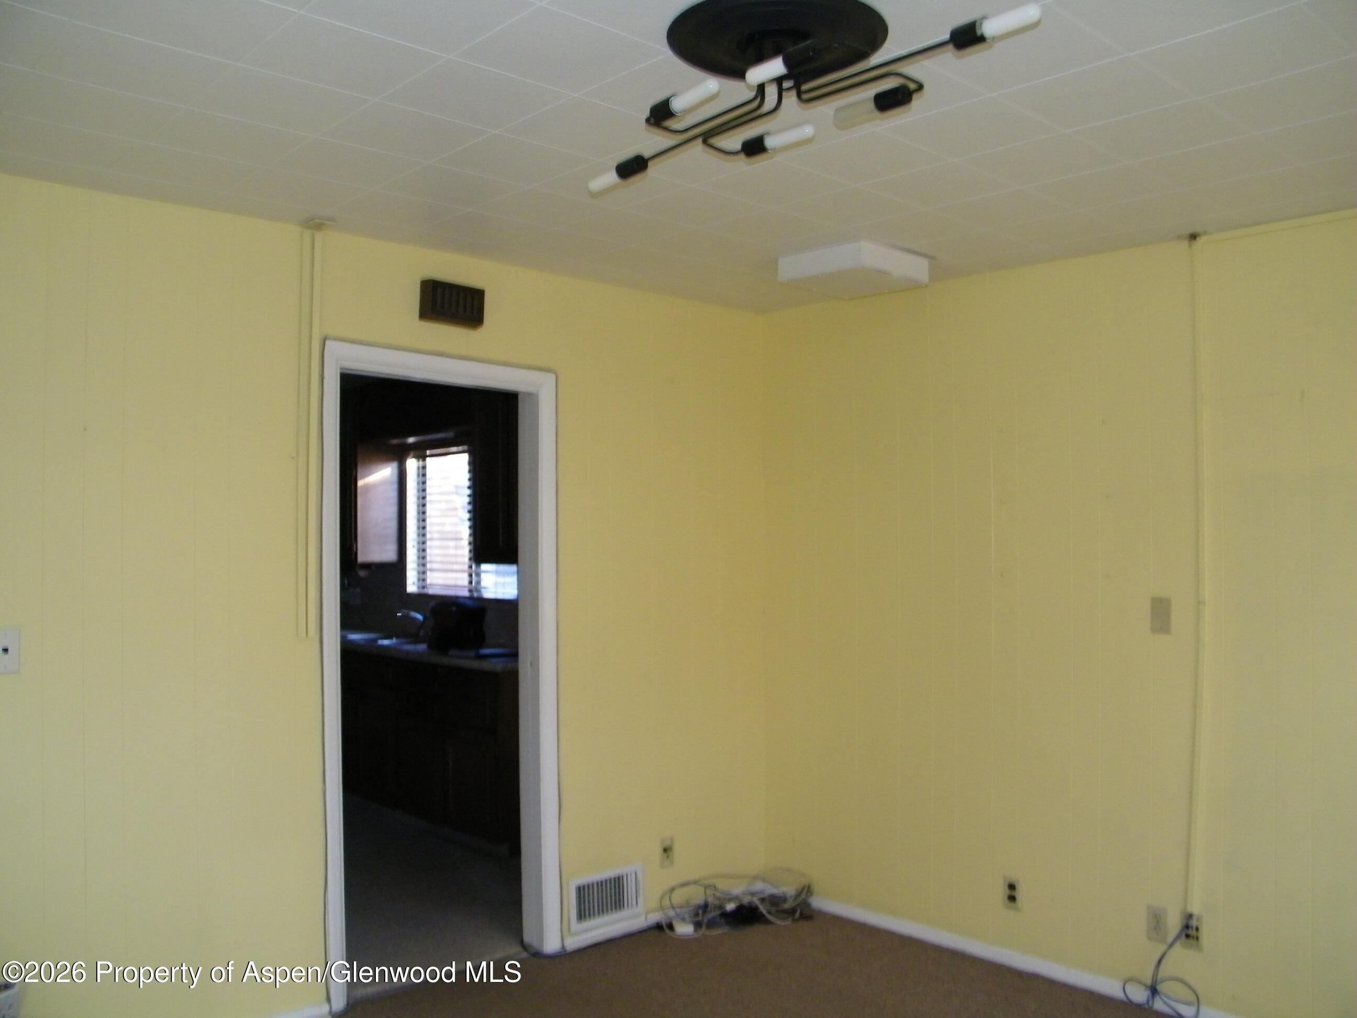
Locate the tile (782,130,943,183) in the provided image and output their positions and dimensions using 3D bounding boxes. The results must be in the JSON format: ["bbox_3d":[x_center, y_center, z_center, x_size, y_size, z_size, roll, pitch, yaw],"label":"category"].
[{"bbox_3d":[0.455,-0.865,2.680,0.305,0.016,0.305,0,0,-42],"label":"tile"}]

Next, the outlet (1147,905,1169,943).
[{"bbox_3d":[1.487,1.290,3.413,0.010,0.115,0.071,1,-1,-40],"label":"outlet"}]

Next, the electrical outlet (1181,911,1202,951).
[{"bbox_3d":[1.613,1.329,3.373,0.010,0.116,0.071,0,0,-42],"label":"electrical outlet"}]

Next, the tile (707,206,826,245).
[{"bbox_3d":[0.270,-0.867,3.336,0.305,0.016,0.305,0,0,-42],"label":"tile"}]

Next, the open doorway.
[{"bbox_3d":[-0.804,0.540,3.724,0.895,2.100,0.150,0,0,-42],"label":"open doorway"}]

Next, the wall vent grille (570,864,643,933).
[{"bbox_3d":[-0.269,1.486,4.181,0.350,0.197,0.016,1,-1,-43],"label":"wall vent grille"}]

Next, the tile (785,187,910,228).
[{"bbox_3d":[0.479,-0.860,3.115,0.303,0.015,0.303,1,-1,-42],"label":"tile"}]

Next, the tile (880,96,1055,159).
[{"bbox_3d":[0.652,-0.850,2.413,0.305,0.022,0.305,0,0,-42],"label":"tile"}]

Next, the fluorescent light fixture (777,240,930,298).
[{"bbox_3d":[0.602,-0.813,3.765,0.370,0.085,0.360,1,0,-42],"label":"fluorescent light fixture"}]

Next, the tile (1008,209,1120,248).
[{"bbox_3d":[1.131,-0.861,3.296,0.305,0.016,0.305,0,0,-42],"label":"tile"}]

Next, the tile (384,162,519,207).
[{"bbox_3d":[-0.608,-0.875,2.972,0.305,0.020,0.305,1,0,-42],"label":"tile"}]

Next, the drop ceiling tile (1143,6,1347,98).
[{"bbox_3d":[1.058,-0.856,2.037,0.305,0.020,0.305,1,0,-42],"label":"drop ceiling tile"}]

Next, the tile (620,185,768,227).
[{"bbox_3d":[0.048,-0.866,3.138,0.303,0.015,0.303,1,-1,-42],"label":"tile"}]

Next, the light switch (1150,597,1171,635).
[{"bbox_3d":[1.498,0.333,3.413,0.010,0.116,0.071,1,-1,-40],"label":"light switch"}]

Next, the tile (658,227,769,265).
[{"bbox_3d":[0.067,-0.870,3.586,0.305,0.020,0.305,1,0,-42],"label":"tile"}]

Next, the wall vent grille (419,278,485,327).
[{"bbox_3d":[-0.762,-0.692,3.705,0.218,0.133,0.056,1,-1,-43],"label":"wall vent grille"}]

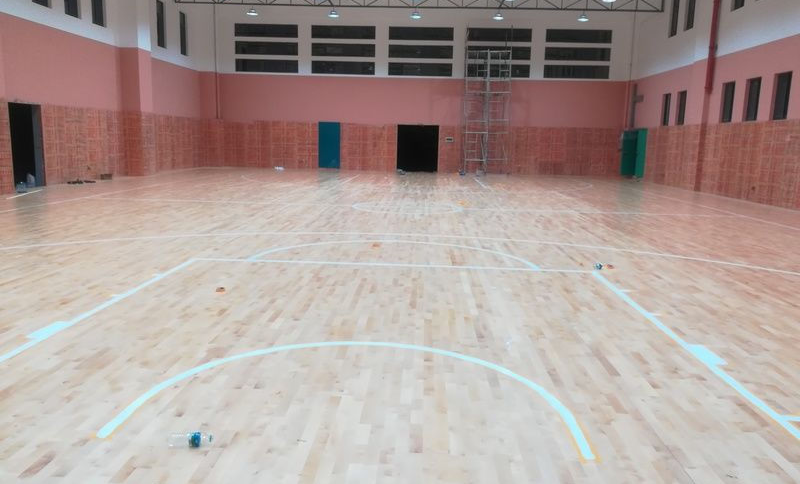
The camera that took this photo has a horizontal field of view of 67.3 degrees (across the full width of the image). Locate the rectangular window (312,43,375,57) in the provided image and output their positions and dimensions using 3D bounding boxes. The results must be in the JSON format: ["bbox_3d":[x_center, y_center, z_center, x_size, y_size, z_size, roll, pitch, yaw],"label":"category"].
[{"bbox_3d":[-2.561,-8.716,27.355,2.881,0.560,0.150,2,10,2],"label":"rectangular window"}]

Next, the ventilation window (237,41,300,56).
[{"bbox_3d":[-6.102,-8.866,27.486,2.884,0.571,0.150,2,10,2],"label":"ventilation window"}]

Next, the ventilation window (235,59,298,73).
[{"bbox_3d":[-6.106,-8.075,27.610,2.891,0.560,0.150,2,10,2],"label":"ventilation window"}]

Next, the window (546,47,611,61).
[{"bbox_3d":[7.965,-8.427,26.974,2.894,0.561,0.150,2,10,2],"label":"window"}]

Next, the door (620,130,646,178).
[{"bbox_3d":[10.131,-3.909,26.457,0.600,2.070,1.950,2,10,2],"label":"door"}]

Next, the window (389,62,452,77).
[{"bbox_3d":[0.934,-7.838,27.360,2.884,0.560,0.150,2,10,2],"label":"window"}]

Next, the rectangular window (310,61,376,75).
[{"bbox_3d":[-2.596,-7.969,27.493,2.898,0.574,0.150,2,10,2],"label":"rectangular window"}]

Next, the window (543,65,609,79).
[{"bbox_3d":[7.949,-7.675,27.103,2.903,0.576,0.150,2,10,2],"label":"window"}]

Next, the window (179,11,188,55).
[{"bbox_3d":[-9.353,-8.976,25.967,0.150,1.760,0.800,2,10,2],"label":"window"}]

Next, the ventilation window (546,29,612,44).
[{"bbox_3d":[8.013,-9.175,26.841,2.902,0.560,0.150,2,10,2],"label":"ventilation window"}]

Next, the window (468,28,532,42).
[{"bbox_3d":[4.481,-9.273,26.970,2.880,0.560,0.150,2,10,2],"label":"window"}]

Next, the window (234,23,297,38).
[{"bbox_3d":[-6.065,-9.604,27.349,2.889,0.560,0.150,2,10,2],"label":"window"}]

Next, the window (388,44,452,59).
[{"bbox_3d":[0.940,-8.618,27.235,2.914,0.556,0.150,2,10,2],"label":"window"}]

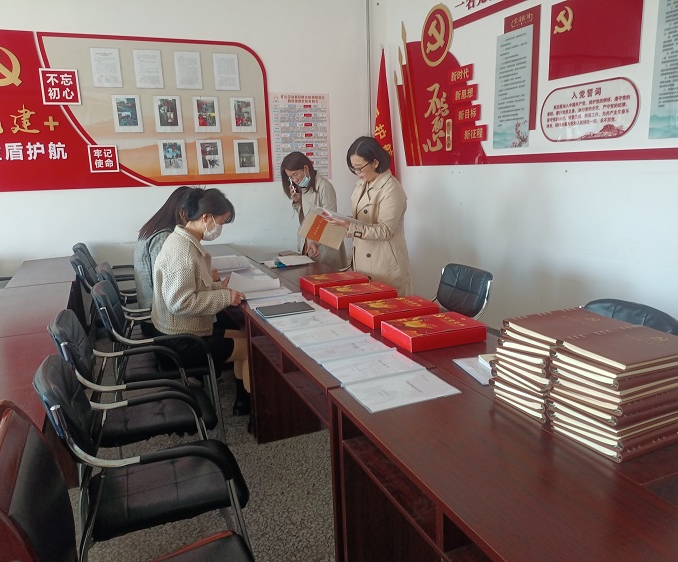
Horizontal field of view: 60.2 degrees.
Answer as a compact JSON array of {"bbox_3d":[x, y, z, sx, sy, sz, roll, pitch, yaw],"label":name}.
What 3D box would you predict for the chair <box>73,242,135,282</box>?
[{"bbox_3d":[-1.754,0.124,4.678,0.570,0.900,0.530,-7,12,-22],"label":"chair"}]

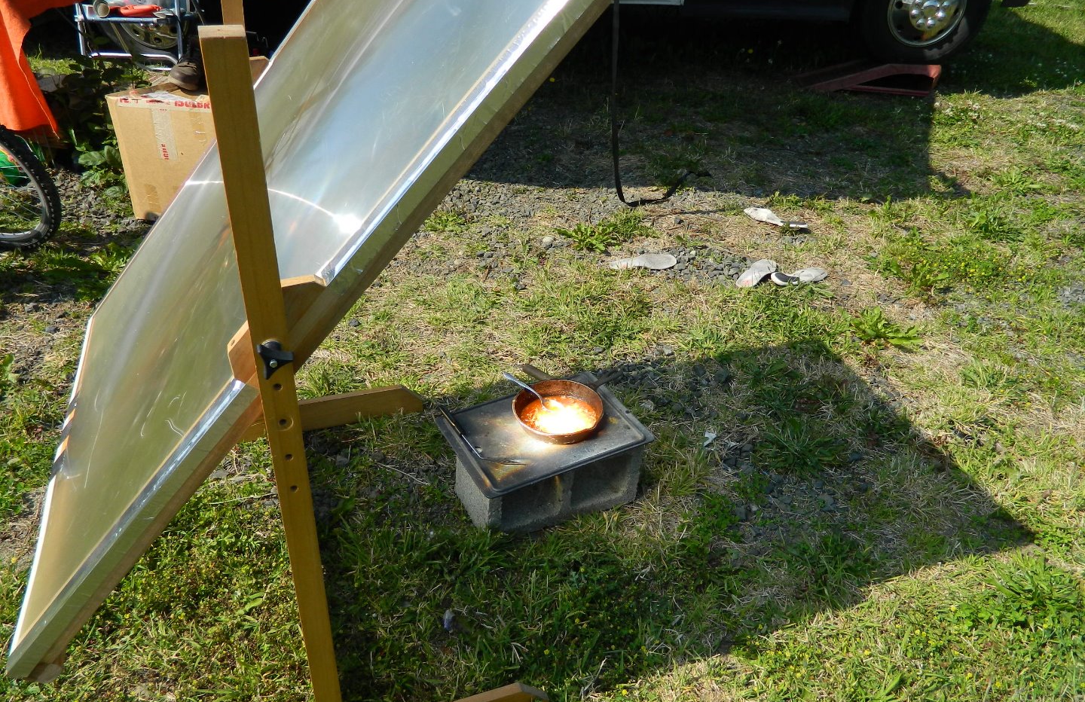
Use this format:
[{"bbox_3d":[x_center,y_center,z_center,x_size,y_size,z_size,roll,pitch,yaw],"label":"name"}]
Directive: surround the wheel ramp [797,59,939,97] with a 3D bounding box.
[{"bbox_3d":[2.126,-1.837,5.141,0.803,0.200,0.270,6,34,6],"label":"wheel ramp"}]

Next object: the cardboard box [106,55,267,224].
[{"bbox_3d":[-1.373,-0.836,3.244,0.550,0.490,0.400,5,34,4],"label":"cardboard box"}]

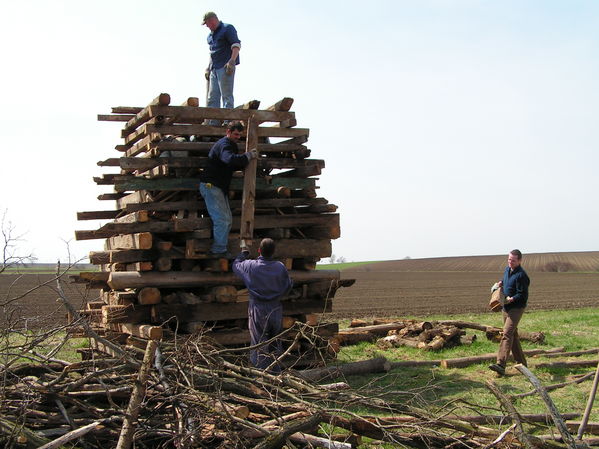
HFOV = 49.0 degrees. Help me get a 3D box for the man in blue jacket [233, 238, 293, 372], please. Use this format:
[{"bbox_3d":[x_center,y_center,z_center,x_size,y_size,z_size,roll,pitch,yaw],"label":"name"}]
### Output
[{"bbox_3d":[-0.470,1.058,8.351,0.740,1.762,0.500,1,-3,-9],"label":"man in blue jacket"}]

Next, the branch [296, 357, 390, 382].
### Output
[{"bbox_3d":[0.547,1.957,8.864,1.517,0.200,0.210,2,-4,-32],"label":"branch"}]

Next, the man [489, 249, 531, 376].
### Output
[{"bbox_3d":[2.953,1.225,9.243,0.550,1.747,0.540,3,-5,-41],"label":"man"}]

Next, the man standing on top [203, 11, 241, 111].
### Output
[{"bbox_3d":[-1.161,-2.349,9.909,0.550,1.762,0.400,-3,-4,40],"label":"man standing on top"}]

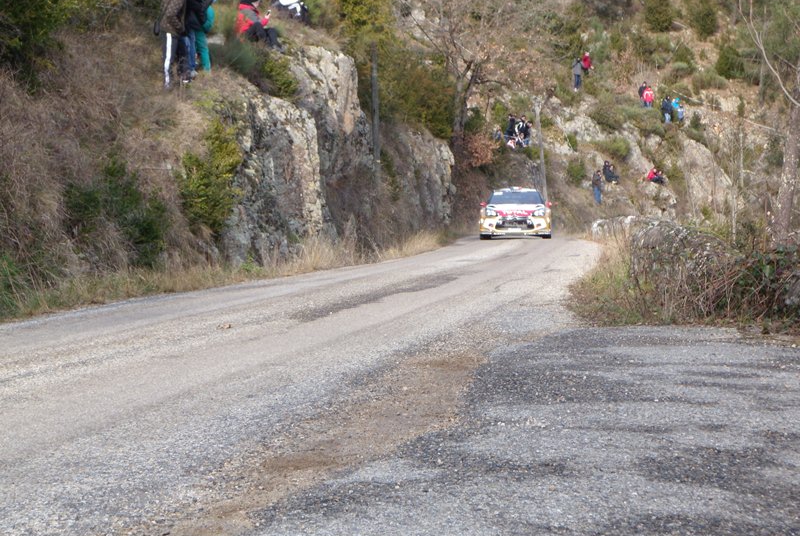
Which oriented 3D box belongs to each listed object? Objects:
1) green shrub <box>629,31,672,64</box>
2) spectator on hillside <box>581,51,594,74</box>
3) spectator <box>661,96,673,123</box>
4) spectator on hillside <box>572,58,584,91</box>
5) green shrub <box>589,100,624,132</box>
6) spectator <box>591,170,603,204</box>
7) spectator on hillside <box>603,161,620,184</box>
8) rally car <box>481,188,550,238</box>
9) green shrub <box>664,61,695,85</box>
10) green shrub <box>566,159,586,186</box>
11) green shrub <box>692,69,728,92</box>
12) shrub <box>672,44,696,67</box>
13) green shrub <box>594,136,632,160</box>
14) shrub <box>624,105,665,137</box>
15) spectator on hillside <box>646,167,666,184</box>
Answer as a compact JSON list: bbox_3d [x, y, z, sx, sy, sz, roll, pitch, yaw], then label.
[{"bbox_3d":[13.420,-11.813,104.000,2.300,1.800,2.000,0,2,0],"label":"green shrub"},{"bbox_3d":[9.465,-10.071,98.000,0.520,1.680,0.400,-1,2,-17],"label":"spectator on hillside"},{"bbox_3d":[14.029,-8.183,102.000,0.600,1.720,0.450,-2,3,-23],"label":"spectator"},{"bbox_3d":[9.379,-10.120,102.000,0.600,1.750,0.450,-1,2,-18],"label":"spectator on hillside"},{"bbox_3d":[10.318,-7.570,97.000,1.800,1.550,1.600,0,2,0],"label":"green shrub"},{"bbox_3d":[9.945,-4.051,98.000,0.550,1.730,0.450,-2,3,-37],"label":"spectator"},{"bbox_3d":[10.404,-4.673,95.500,0.800,1.120,0.600,1,2,41],"label":"spectator on hillside"},{"bbox_3d":[3.080,-1.475,51.000,1.820,1.410,3.950,0,2,5],"label":"rally car"},{"bbox_3d":[14.686,-10.272,102.000,1.550,1.250,1.400,0,2,0],"label":"green shrub"},{"bbox_3d":[8.819,-4.772,97.000,1.000,1.400,1.000,-1,2,0],"label":"green shrub"},{"bbox_3d":[17.274,-10.431,108.000,1.950,1.300,1.600,-1,2,0],"label":"green shrub"},{"bbox_3d":[16.267,-12.150,111.000,1.350,1.250,1.200,-1,2,0],"label":"shrub"},{"bbox_3d":[10.508,-5.909,96.000,1.750,1.200,1.500,0,2,0],"label":"green shrub"},{"bbox_3d":[12.784,-7.712,101.500,2.050,1.600,1.600,-1,2,0],"label":"shrub"},{"bbox_3d":[12.898,-4.644,98.000,0.800,0.880,0.600,1,3,41],"label":"spectator on hillside"}]

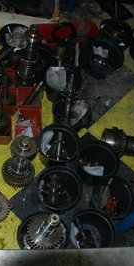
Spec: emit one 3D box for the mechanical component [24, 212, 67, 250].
[{"bbox_3d":[-0.118,0.573,1.729,0.220,0.380,0.220,6,59,-10],"label":"mechanical component"}]

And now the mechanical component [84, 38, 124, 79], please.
[{"bbox_3d":[0.207,-0.449,1.919,0.269,0.145,0.269,7,57,-10],"label":"mechanical component"}]

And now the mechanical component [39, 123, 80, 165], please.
[{"bbox_3d":[-0.049,0.089,1.503,0.207,0.163,0.207,7,57,-10],"label":"mechanical component"}]

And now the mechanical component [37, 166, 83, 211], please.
[{"bbox_3d":[-0.045,0.284,1.381,0.210,0.163,0.210,7,57,-10],"label":"mechanical component"}]

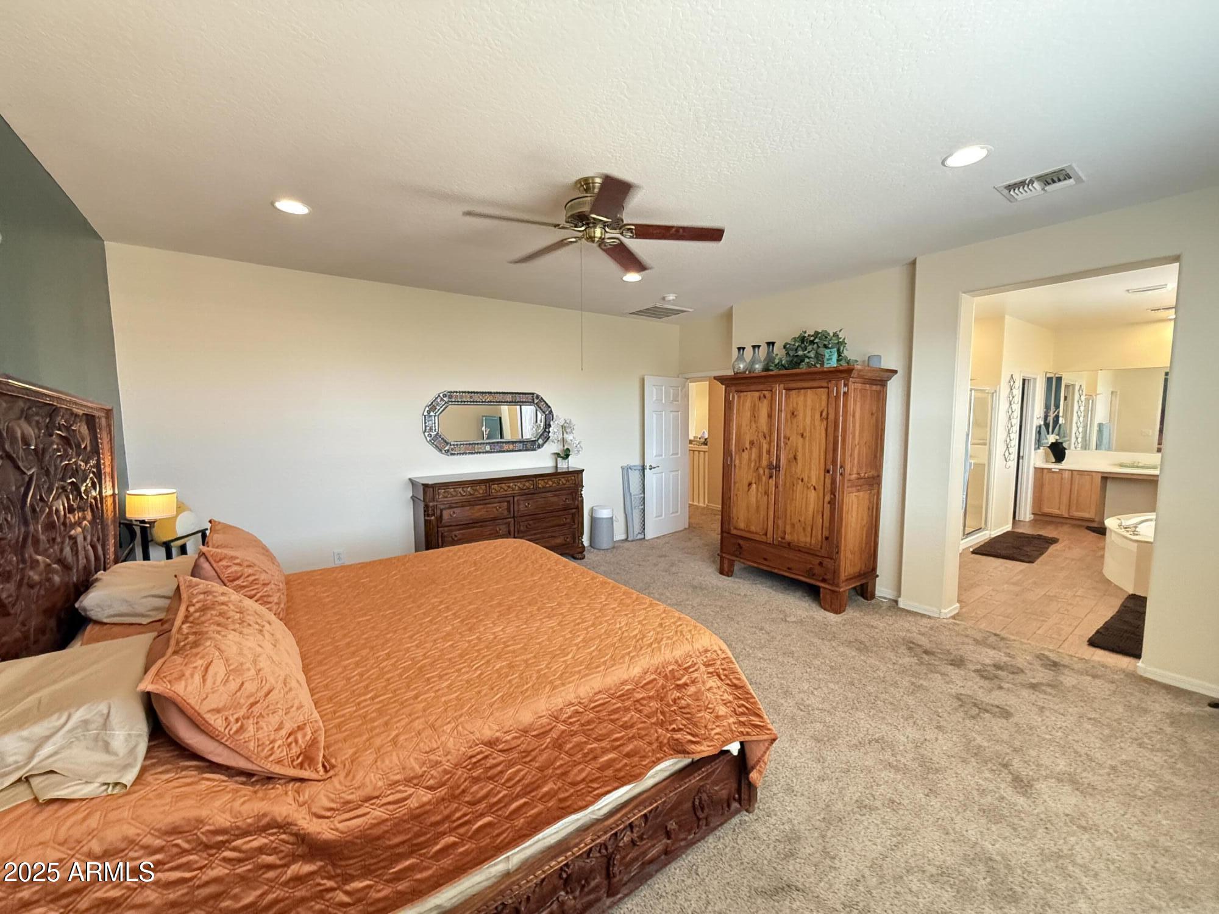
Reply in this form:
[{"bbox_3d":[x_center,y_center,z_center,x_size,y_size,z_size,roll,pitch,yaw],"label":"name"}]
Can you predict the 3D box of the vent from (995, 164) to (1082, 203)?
[{"bbox_3d":[2.248,-1.422,2.577,0.307,0.030,0.304,-4,6,-36],"label":"vent"}]

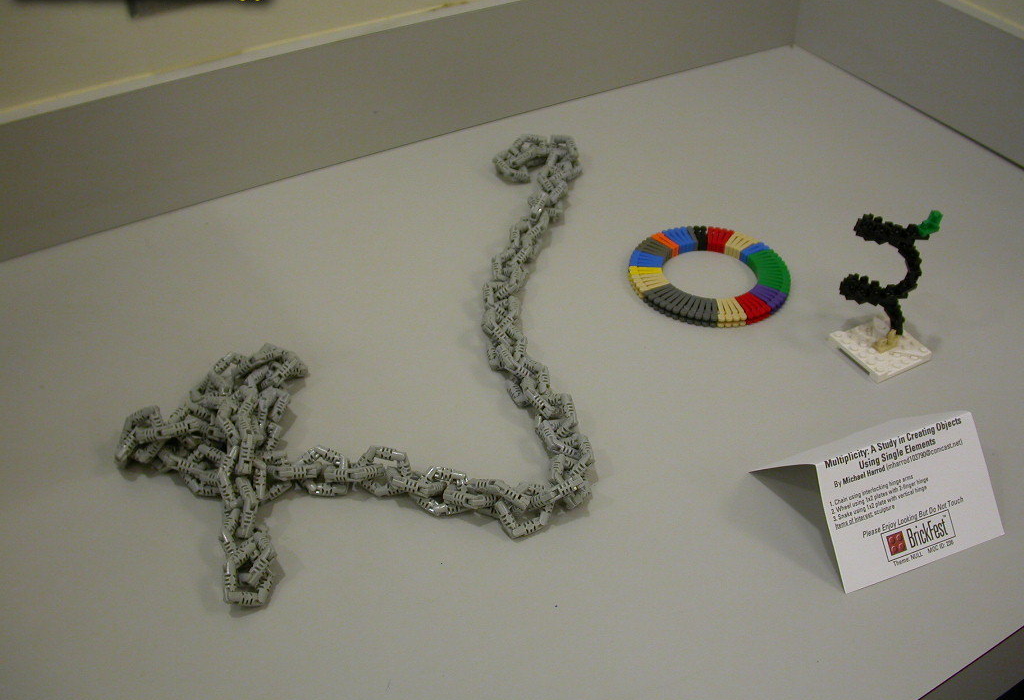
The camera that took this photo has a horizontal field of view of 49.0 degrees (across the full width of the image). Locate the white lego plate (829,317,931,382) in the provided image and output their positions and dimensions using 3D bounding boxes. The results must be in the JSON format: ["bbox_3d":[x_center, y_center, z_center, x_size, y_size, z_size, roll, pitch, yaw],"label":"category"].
[{"bbox_3d":[0.245,-0.002,0.749,0.048,0.008,0.048,-19,44,-23],"label":"white lego plate"}]

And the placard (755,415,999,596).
[{"bbox_3d":[0.207,0.067,0.627,0.108,0.054,0.095,-15,42,-19],"label":"placard"}]

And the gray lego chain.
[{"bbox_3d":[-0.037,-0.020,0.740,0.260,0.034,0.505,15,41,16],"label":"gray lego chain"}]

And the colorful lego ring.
[{"bbox_3d":[0.143,-0.055,0.810,0.115,0.008,0.115,1,39,-1],"label":"colorful lego ring"}]

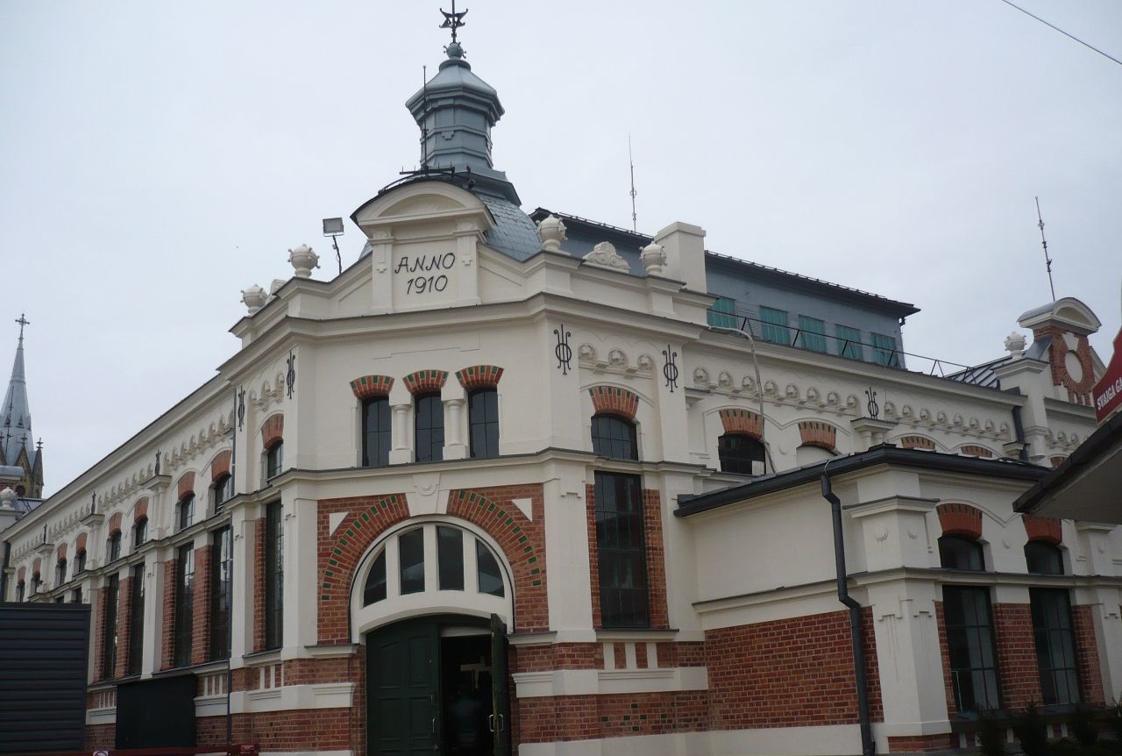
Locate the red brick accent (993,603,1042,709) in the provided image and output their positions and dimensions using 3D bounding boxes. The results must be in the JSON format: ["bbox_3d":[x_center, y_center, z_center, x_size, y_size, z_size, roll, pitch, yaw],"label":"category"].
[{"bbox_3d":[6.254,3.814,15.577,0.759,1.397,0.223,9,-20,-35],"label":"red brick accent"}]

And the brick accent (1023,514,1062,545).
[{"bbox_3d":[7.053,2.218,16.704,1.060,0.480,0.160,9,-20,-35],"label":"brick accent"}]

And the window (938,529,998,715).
[{"bbox_3d":[5.430,3.236,15.181,1.140,2.280,0.160,9,-20,-35],"label":"window"}]

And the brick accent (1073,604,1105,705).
[{"bbox_3d":[7.675,4.028,16.484,0.329,1.420,0.140,9,-20,-35],"label":"brick accent"}]

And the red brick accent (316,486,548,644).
[{"bbox_3d":[-1.833,2.631,16.032,3.307,2.040,0.200,-5,-16,8],"label":"red brick accent"}]

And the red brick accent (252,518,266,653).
[{"bbox_3d":[-4.670,3.235,17.701,0.140,2.070,0.330,9,-20,-35],"label":"red brick accent"}]

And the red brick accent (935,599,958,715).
[{"bbox_3d":[4.969,3.681,14.870,0.180,1.470,0.150,10,-21,-38],"label":"red brick accent"}]

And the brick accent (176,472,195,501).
[{"bbox_3d":[-7.149,2.090,21.865,0.160,0.500,0.980,9,-20,-35],"label":"brick accent"}]

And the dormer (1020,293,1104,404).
[{"bbox_3d":[11.221,-0.547,25.472,1.980,2.480,0.830,9,-20,-35],"label":"dormer"}]

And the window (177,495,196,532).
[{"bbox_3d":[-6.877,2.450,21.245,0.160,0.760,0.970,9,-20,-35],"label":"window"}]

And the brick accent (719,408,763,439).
[{"bbox_3d":[3.007,0.760,19.223,1.022,0.415,0.223,9,-20,-35],"label":"brick accent"}]

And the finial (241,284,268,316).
[{"bbox_3d":[-5.384,-1.296,19.954,0.510,0.720,0.510,9,-20,-35],"label":"finial"}]

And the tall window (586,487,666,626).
[{"bbox_3d":[0.873,2.574,16.279,1.387,2.017,0.250,9,-20,-35],"label":"tall window"}]

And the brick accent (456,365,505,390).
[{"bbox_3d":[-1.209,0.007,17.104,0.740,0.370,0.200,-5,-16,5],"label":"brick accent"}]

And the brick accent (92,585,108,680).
[{"bbox_3d":[-10.340,5.775,25.645,0.180,2.080,0.560,8,-20,-34],"label":"brick accent"}]

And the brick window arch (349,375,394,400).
[{"bbox_3d":[-2.785,0.143,16.895,0.669,0.340,0.160,-5,-16,8],"label":"brick window arch"}]

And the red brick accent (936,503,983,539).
[{"bbox_3d":[5.417,1.956,15.445,1.047,0.465,0.140,9,-20,-35],"label":"red brick accent"}]

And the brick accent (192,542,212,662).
[{"bbox_3d":[-6.426,4.079,20.413,0.160,2.070,0.690,9,-20,-35],"label":"brick accent"}]

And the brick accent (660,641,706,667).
[{"bbox_3d":[1.790,4.139,16.958,0.810,0.369,0.223,9,-20,-35],"label":"brick accent"}]

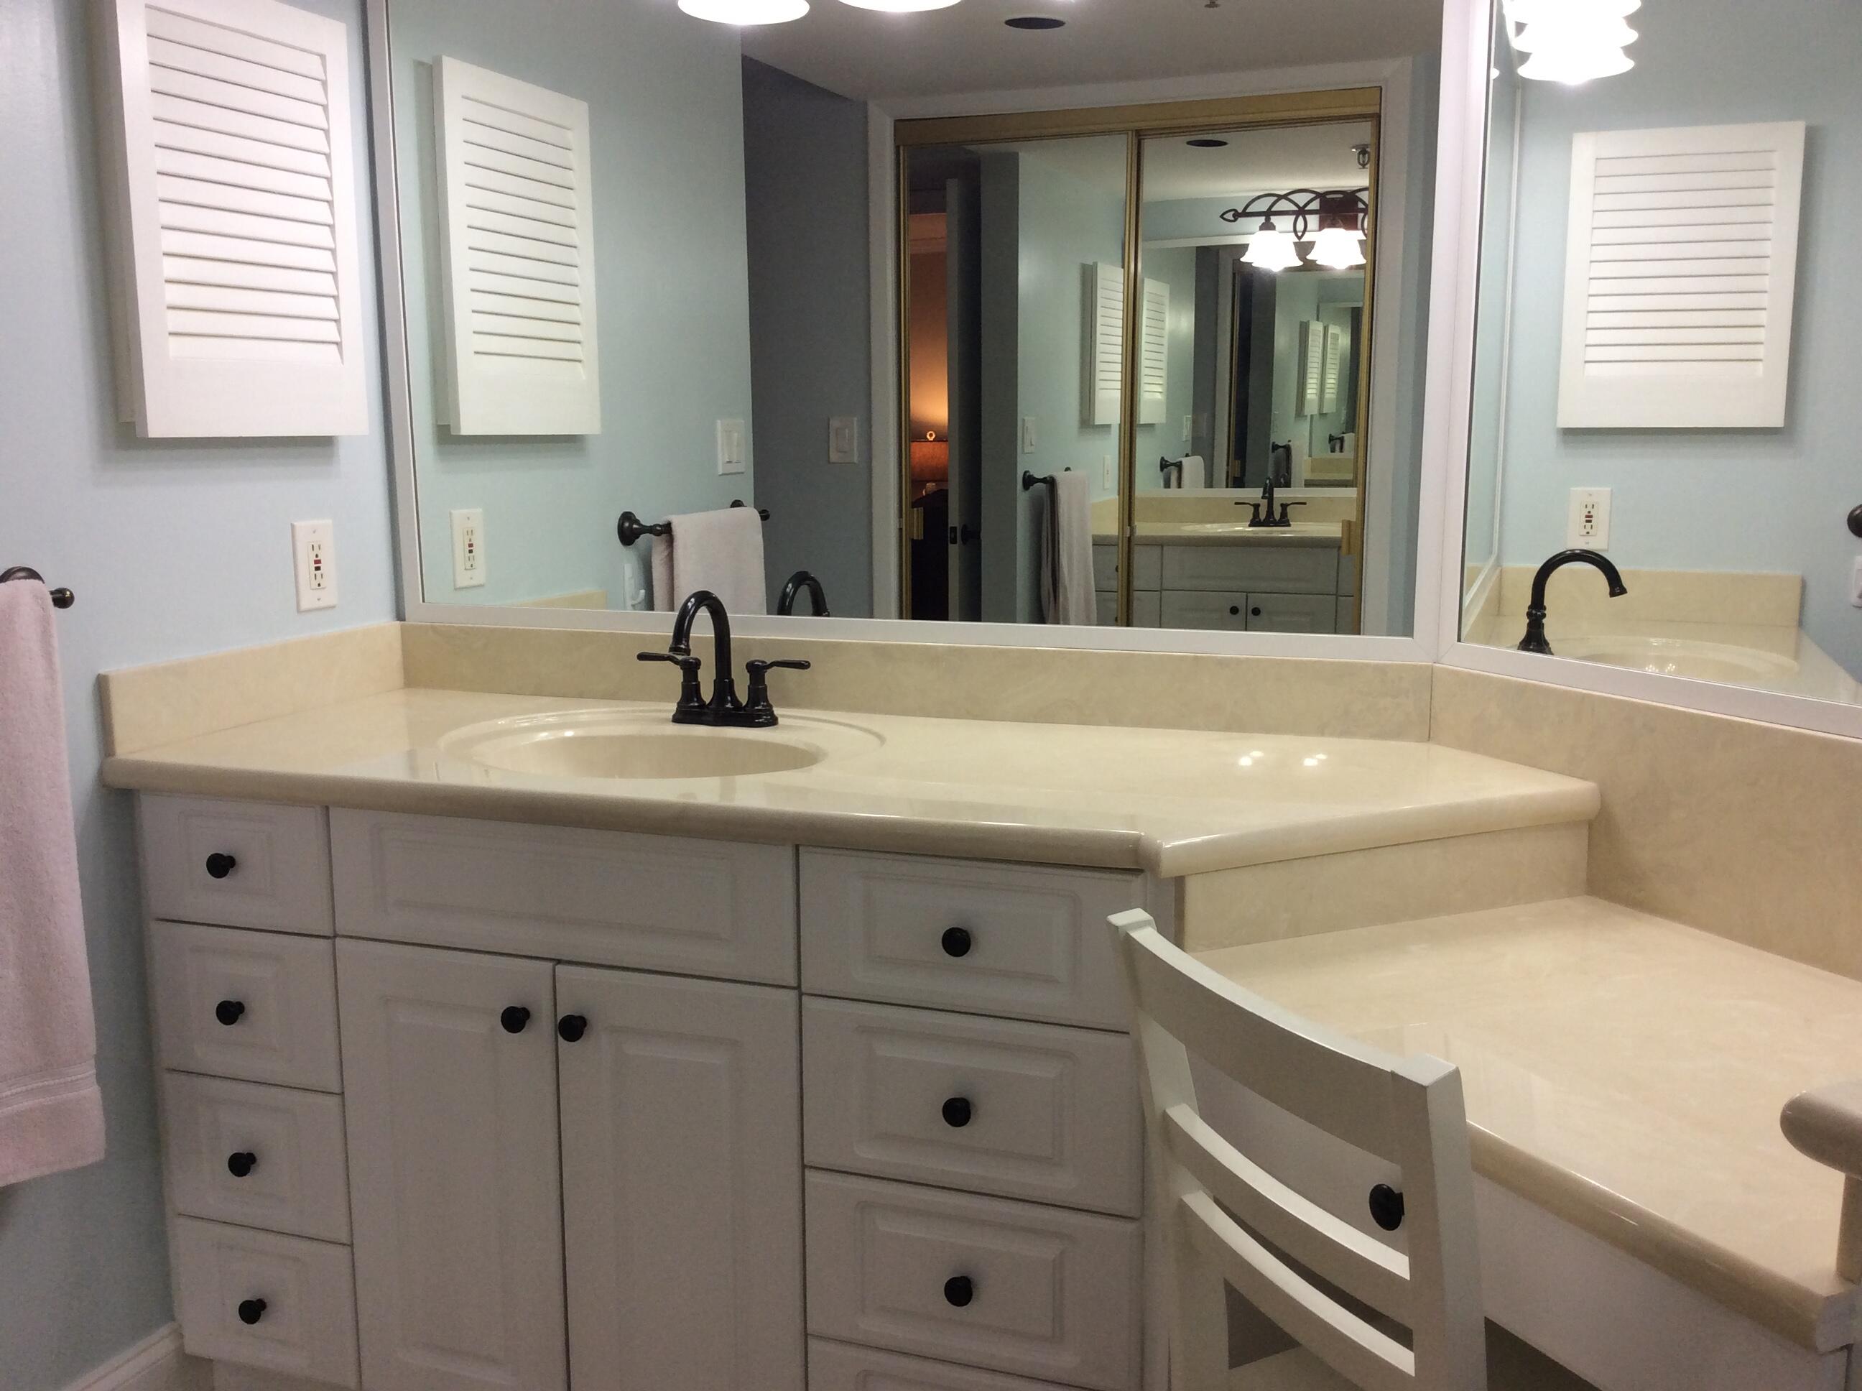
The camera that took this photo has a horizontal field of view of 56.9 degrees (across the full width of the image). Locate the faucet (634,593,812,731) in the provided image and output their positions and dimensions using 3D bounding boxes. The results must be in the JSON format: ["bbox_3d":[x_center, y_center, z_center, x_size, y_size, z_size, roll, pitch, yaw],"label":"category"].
[{"bbox_3d":[-0.301,-0.046,2.288,0.258,0.183,0.165,3,9,19],"label":"faucet"}]

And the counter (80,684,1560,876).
[{"bbox_3d":[-0.105,0.093,2.101,1.732,0.039,0.636,3,9,19],"label":"counter"}]

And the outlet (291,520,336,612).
[{"bbox_3d":[-0.887,-0.186,2.481,0.010,0.127,0.080,3,9,19],"label":"outlet"}]

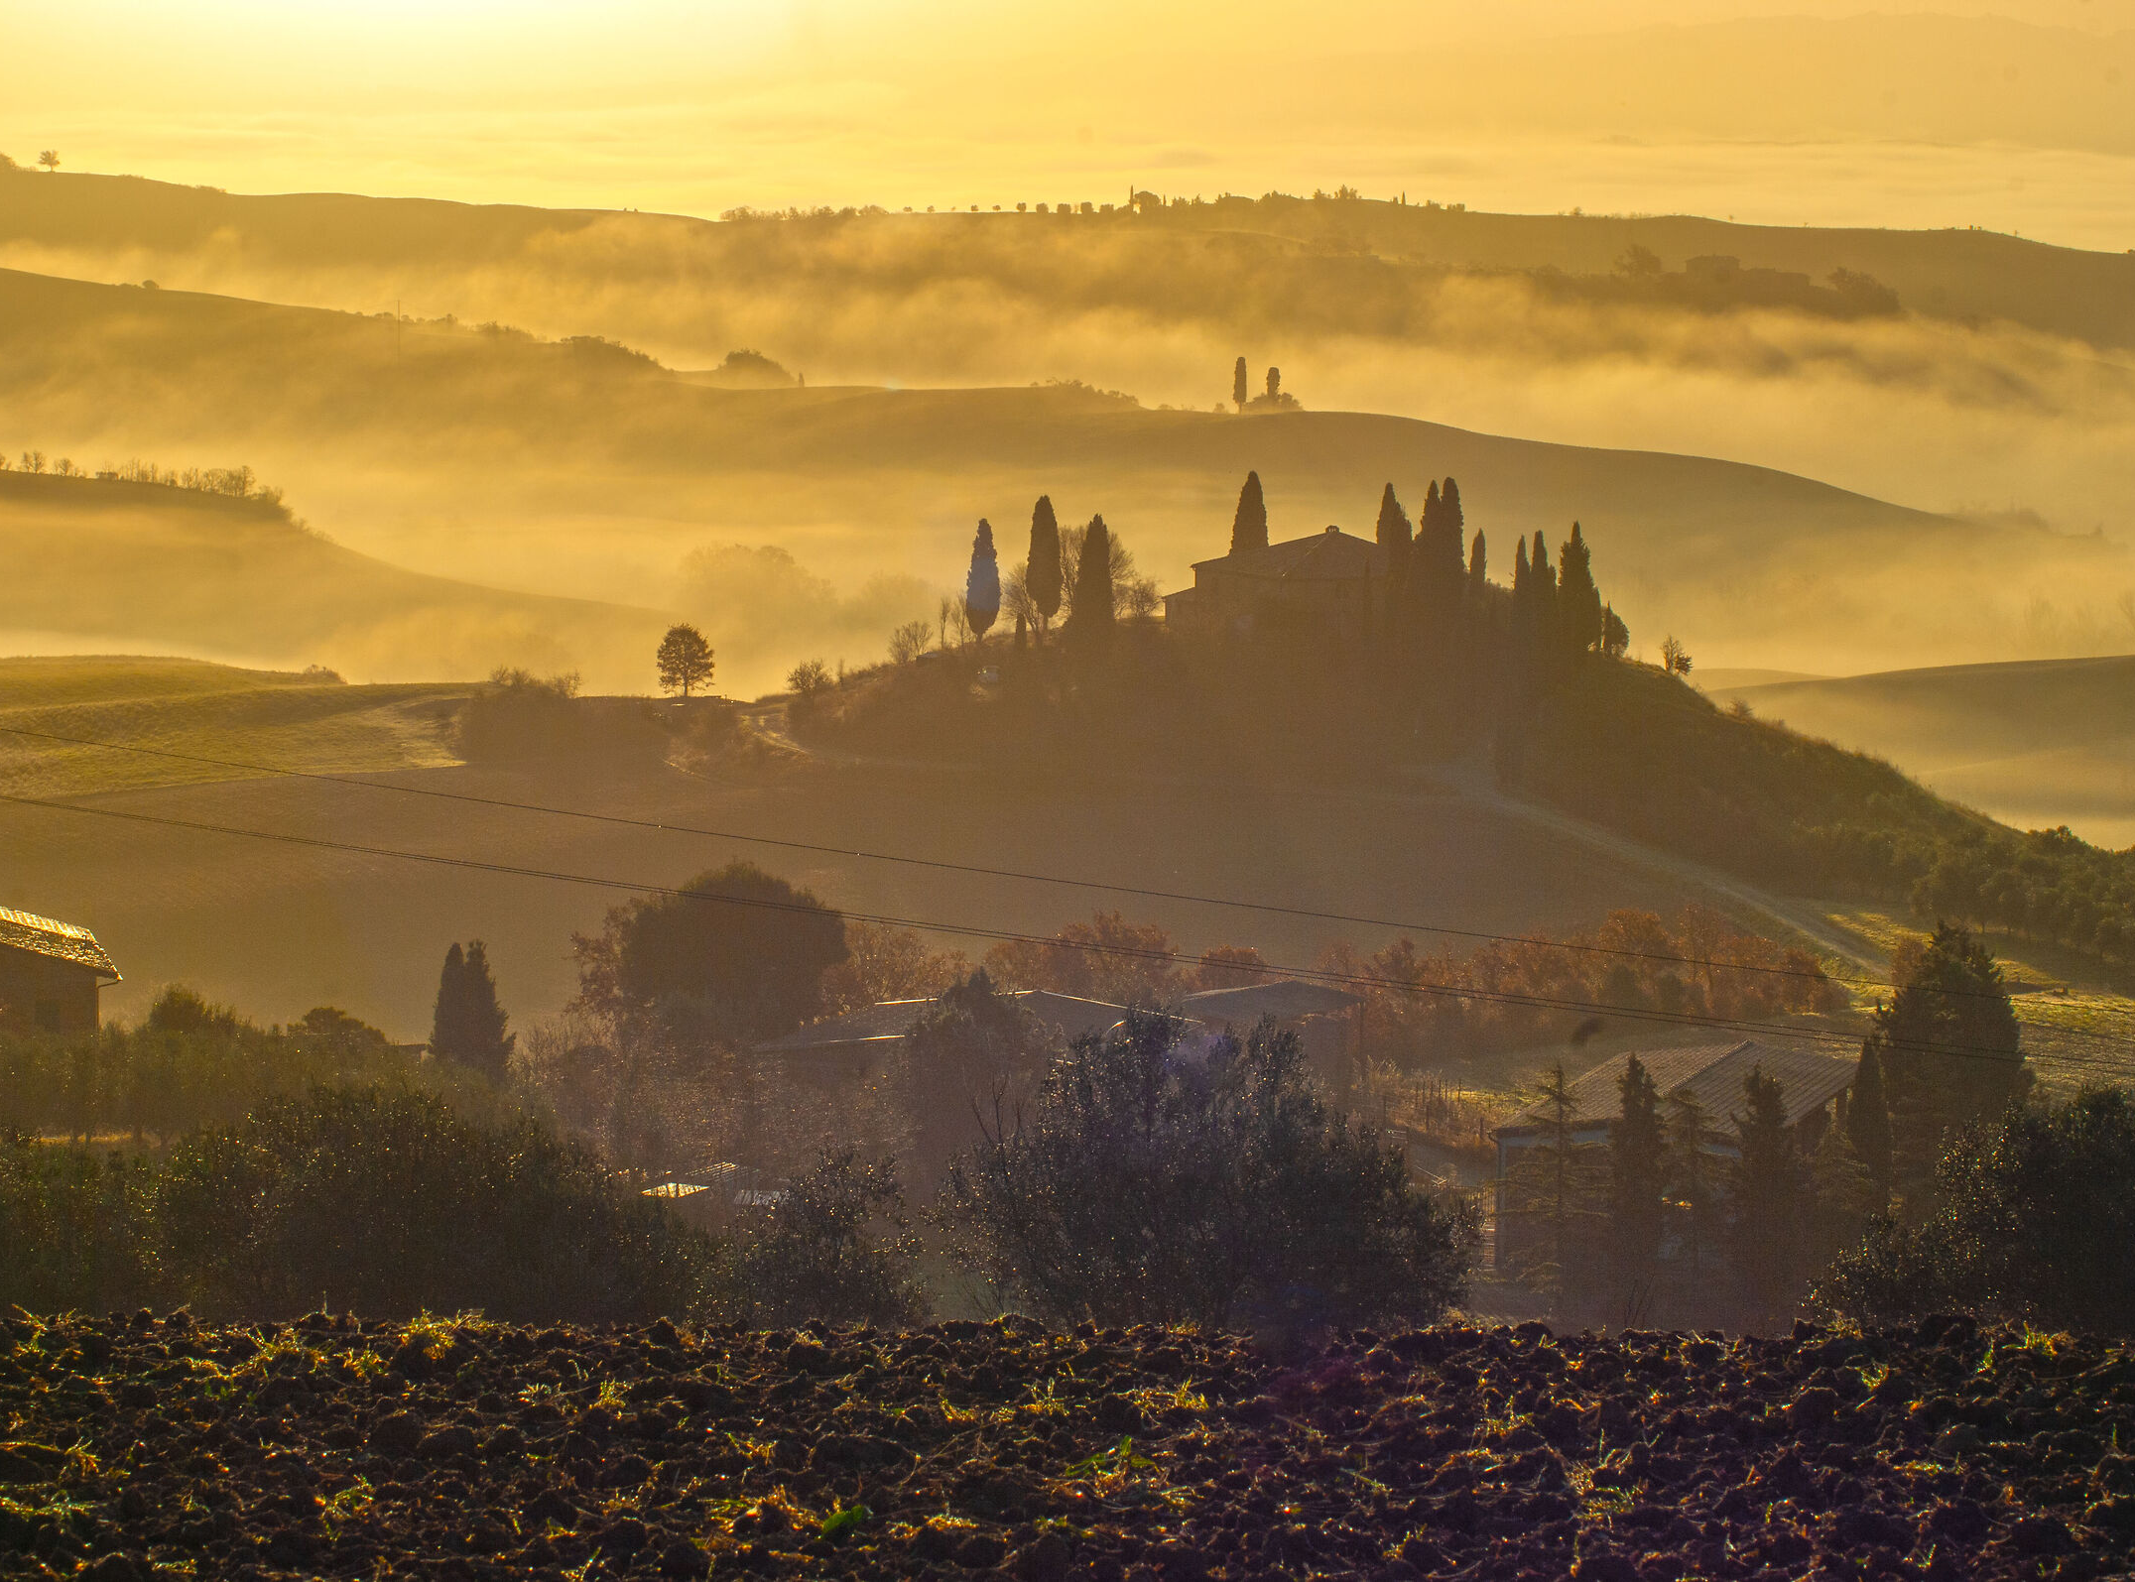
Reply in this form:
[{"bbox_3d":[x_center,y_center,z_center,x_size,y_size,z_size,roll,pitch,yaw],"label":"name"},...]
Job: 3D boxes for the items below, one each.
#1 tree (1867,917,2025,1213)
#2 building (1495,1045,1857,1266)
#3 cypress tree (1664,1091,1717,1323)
[{"bbox_3d":[35.928,11.455,283.000,6.330,12.197,6.140,1,6,0],"label":"tree"},{"bbox_3d":[25.180,14.861,279.822,10.500,6.100,22.500,3,6,17],"label":"building"},{"bbox_3d":[23.658,15.616,263.000,2.073,8.714,2.073,1,6,0],"label":"cypress tree"}]

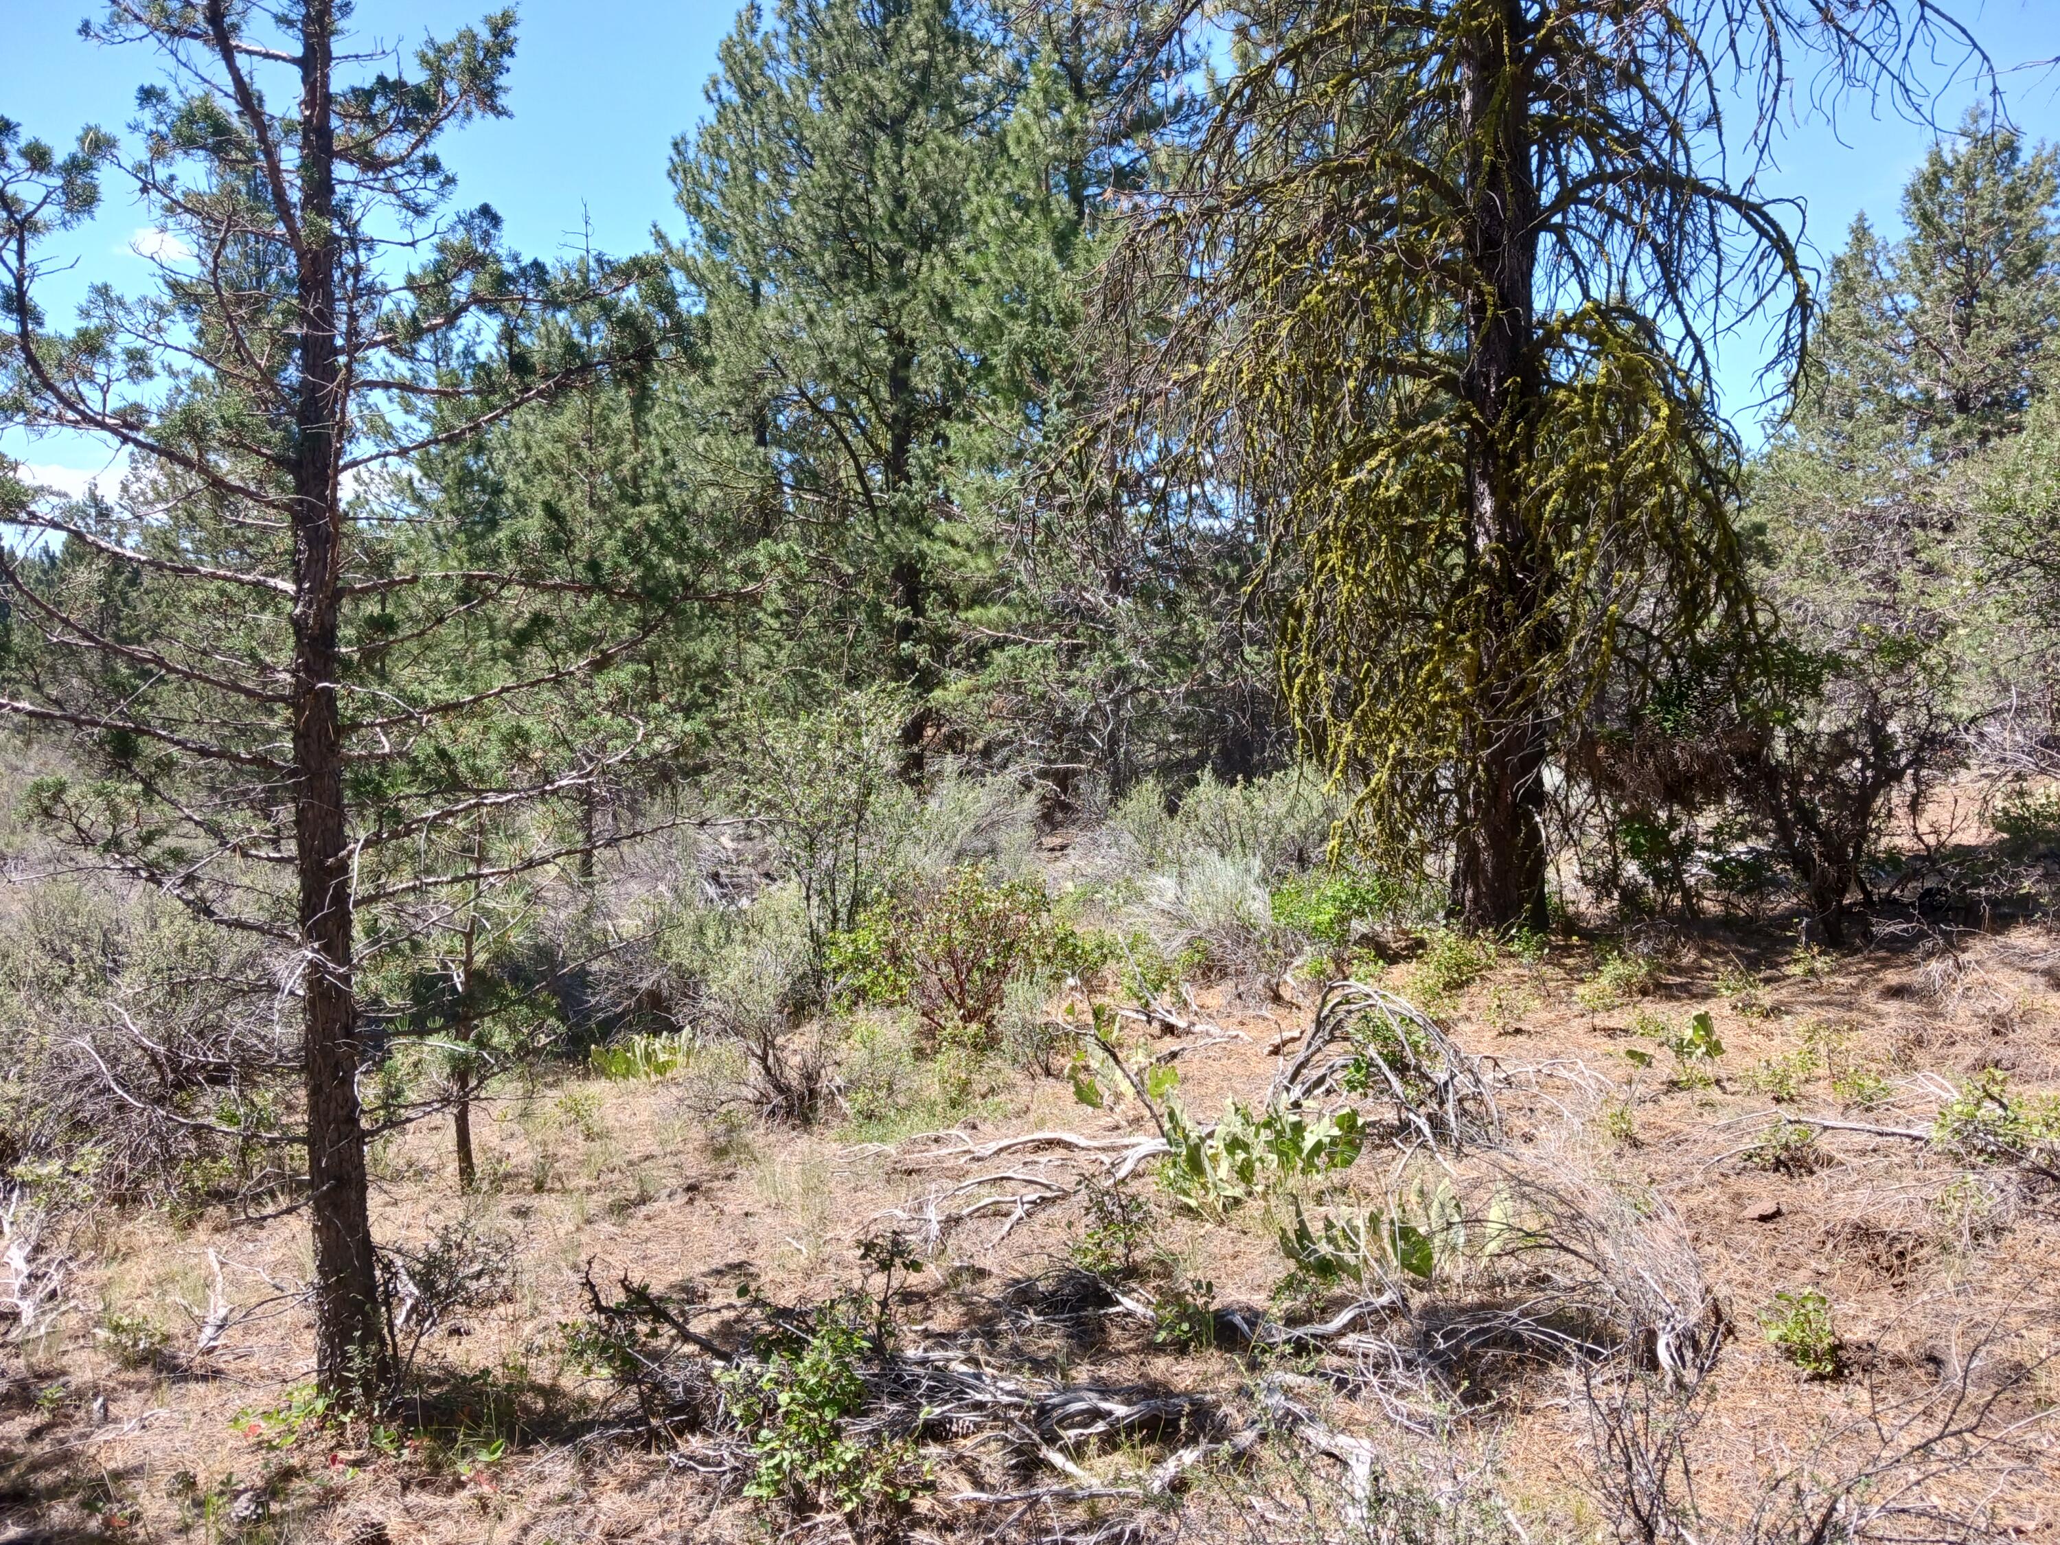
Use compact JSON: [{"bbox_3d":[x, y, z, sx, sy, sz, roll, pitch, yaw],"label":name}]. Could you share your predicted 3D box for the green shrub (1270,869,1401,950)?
[{"bbox_3d":[1.846,0.819,9.731,0.795,0.461,0.636,0,3,0],"label":"green shrub"}]

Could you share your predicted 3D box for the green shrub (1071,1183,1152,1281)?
[{"bbox_3d":[0.212,1.211,4.269,0.210,0.241,0.189,0,3,0],"label":"green shrub"}]

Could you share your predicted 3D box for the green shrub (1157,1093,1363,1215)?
[{"bbox_3d":[0.686,1.136,4.874,0.617,0.328,0.462,0,3,0],"label":"green shrub"}]

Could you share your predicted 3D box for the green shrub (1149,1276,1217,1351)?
[{"bbox_3d":[0.357,1.273,3.806,0.157,0.166,0.141,0,3,0],"label":"green shrub"}]

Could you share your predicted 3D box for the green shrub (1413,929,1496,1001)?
[{"bbox_3d":[2.121,0.962,8.082,0.410,0.347,0.369,0,3,0],"label":"green shrub"}]

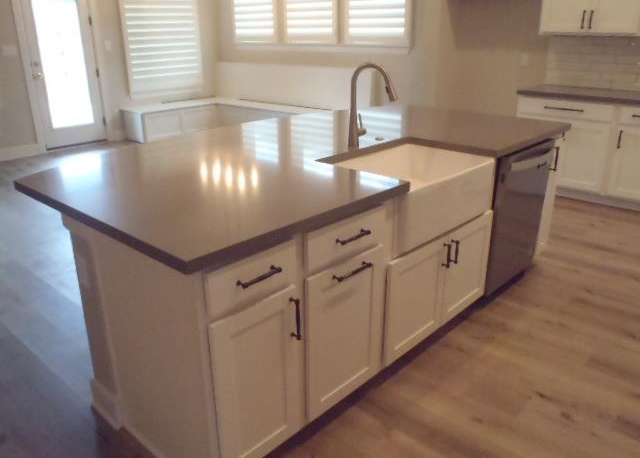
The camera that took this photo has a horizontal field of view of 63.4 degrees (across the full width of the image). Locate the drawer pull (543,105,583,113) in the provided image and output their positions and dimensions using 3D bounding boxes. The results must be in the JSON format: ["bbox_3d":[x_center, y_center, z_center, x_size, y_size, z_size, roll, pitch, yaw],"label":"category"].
[{"bbox_3d":[2.082,-1.020,4.420,0.310,0.016,0.036,14,25,36],"label":"drawer pull"}]

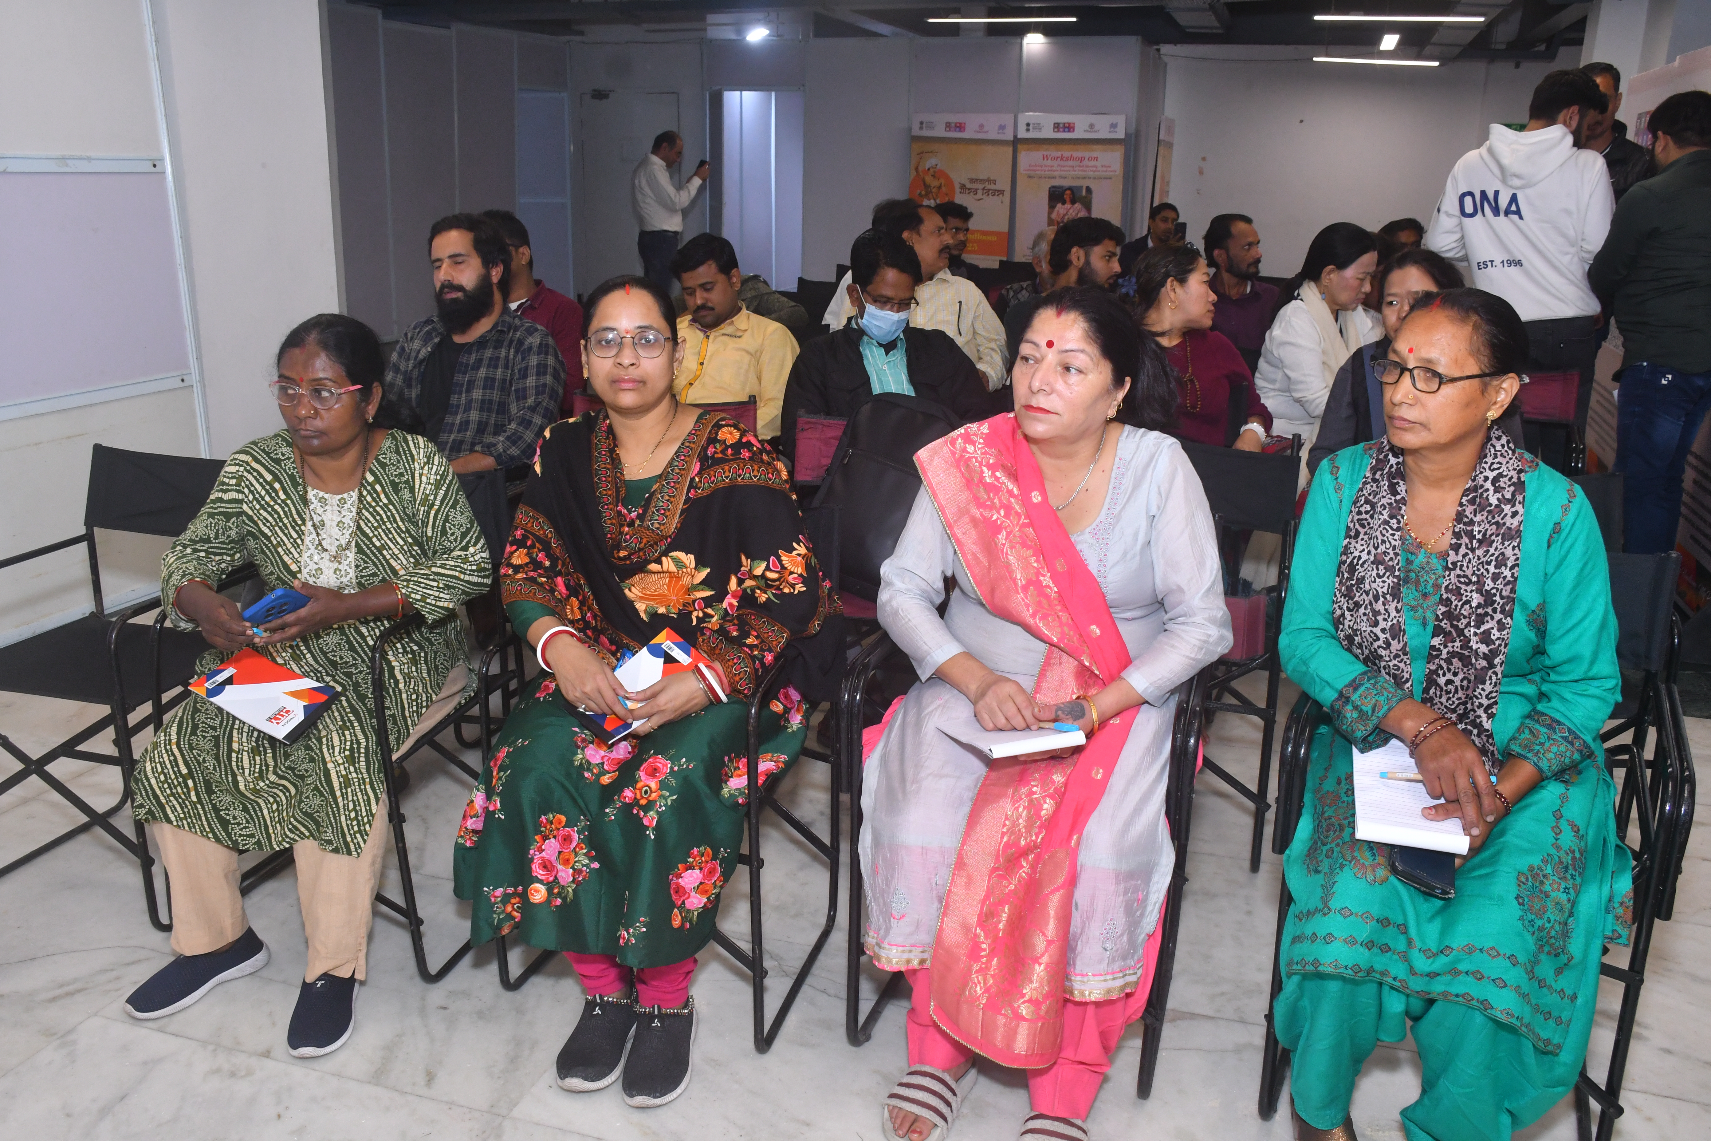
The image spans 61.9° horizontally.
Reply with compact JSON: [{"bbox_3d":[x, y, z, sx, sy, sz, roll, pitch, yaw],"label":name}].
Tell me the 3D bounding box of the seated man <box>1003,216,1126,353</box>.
[{"bbox_3d":[0.688,-0.427,4.495,0.520,1.290,0.750,-7,17,-26],"label":"seated man"}]

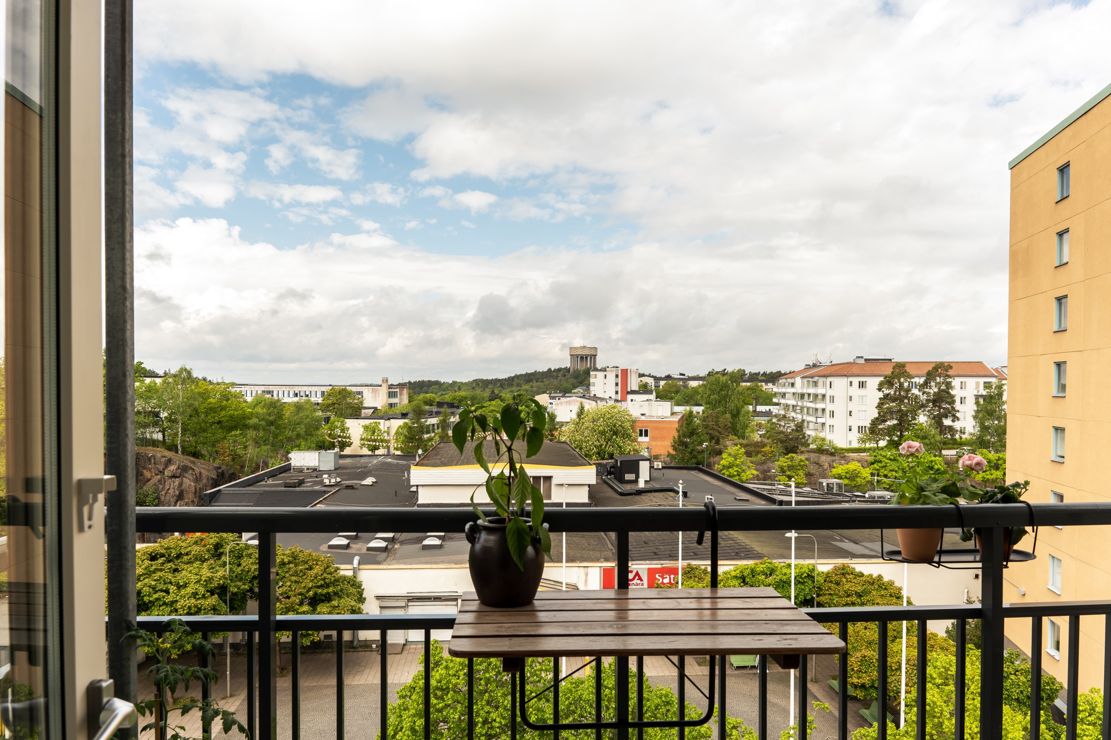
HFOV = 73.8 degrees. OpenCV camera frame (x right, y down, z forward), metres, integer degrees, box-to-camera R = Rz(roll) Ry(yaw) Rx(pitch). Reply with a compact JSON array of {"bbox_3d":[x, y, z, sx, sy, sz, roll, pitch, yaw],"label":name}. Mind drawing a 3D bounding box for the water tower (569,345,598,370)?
[{"bbox_3d":[34.300,-11.500,900.000,33.000,37.000,33.000,0,-1,-4],"label":"water tower"}]

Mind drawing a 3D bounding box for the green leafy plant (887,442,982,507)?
[{"bbox_3d":[1.058,0.296,2.070,0.265,0.200,0.220,0,-1,-4],"label":"green leafy plant"}]

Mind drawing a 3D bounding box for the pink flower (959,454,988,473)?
[{"bbox_3d":[1.173,0.262,2.080,0.077,0.055,0.070,0,-1,-4],"label":"pink flower"}]

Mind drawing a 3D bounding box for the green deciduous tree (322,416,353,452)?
[{"bbox_3d":[-30.021,9.446,102.000,4.200,6.100,4.100,0,0,0],"label":"green deciduous tree"}]

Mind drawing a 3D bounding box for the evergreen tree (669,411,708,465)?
[{"bbox_3d":[14.891,7.735,83.000,4.300,6.420,4.200,0,0,0],"label":"evergreen tree"}]

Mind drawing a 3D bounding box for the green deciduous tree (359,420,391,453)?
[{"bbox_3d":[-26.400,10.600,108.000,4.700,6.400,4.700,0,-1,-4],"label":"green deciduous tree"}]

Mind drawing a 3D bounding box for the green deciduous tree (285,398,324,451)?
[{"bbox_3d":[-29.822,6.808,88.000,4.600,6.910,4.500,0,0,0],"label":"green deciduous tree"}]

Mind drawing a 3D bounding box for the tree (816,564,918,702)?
[{"bbox_3d":[12.611,10.743,30.000,4.300,5.700,4.400,0,0,0],"label":"tree"}]

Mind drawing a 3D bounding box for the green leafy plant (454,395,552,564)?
[{"bbox_3d":[-0.129,0.268,1.770,0.240,0.420,0.230,0,-1,-4],"label":"green leafy plant"}]

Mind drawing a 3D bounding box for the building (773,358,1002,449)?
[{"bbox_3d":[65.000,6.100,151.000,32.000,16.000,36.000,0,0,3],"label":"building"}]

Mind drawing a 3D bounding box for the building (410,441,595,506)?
[{"bbox_3d":[-4.600,8.600,65.000,13.500,3.200,22.000,0,-1,-4],"label":"building"}]

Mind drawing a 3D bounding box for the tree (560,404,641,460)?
[{"bbox_3d":[5.193,7.561,86.000,9.400,7.160,9.000,0,0,0],"label":"tree"}]

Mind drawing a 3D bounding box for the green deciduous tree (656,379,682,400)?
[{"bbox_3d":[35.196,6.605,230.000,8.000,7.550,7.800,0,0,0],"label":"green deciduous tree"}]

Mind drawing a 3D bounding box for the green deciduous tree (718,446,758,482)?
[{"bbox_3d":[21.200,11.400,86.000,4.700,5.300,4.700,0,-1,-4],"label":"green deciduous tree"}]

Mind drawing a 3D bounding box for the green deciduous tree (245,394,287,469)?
[{"bbox_3d":[-30.503,6.674,78.000,4.400,8.140,4.400,0,0,0],"label":"green deciduous tree"}]

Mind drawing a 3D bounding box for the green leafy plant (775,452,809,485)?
[{"bbox_3d":[27.500,12.000,86.000,4.200,4.800,4.200,0,-1,-4],"label":"green leafy plant"}]

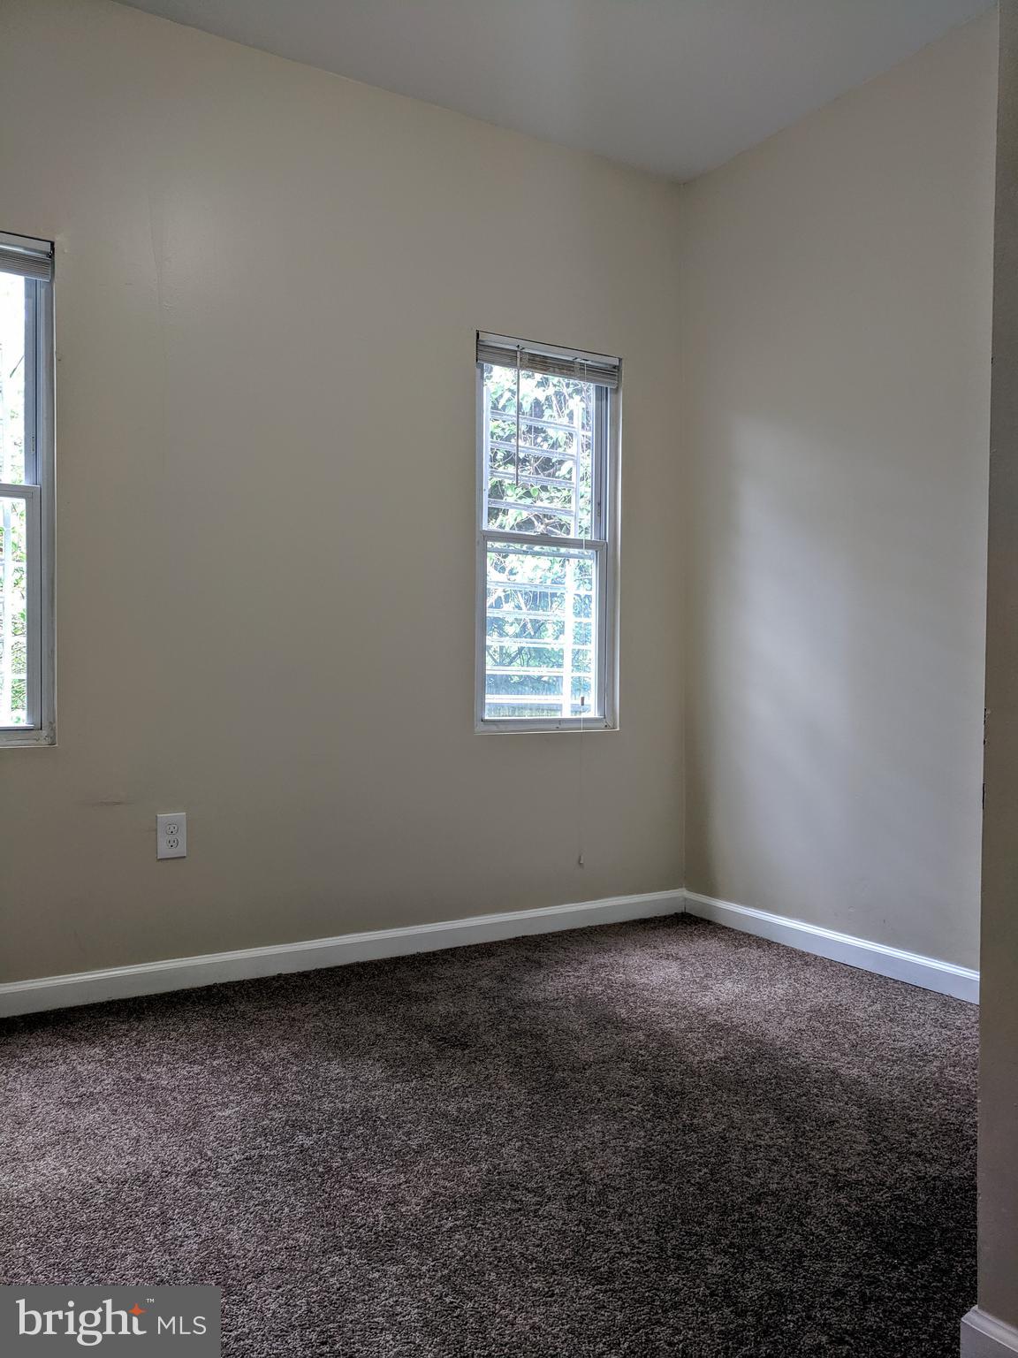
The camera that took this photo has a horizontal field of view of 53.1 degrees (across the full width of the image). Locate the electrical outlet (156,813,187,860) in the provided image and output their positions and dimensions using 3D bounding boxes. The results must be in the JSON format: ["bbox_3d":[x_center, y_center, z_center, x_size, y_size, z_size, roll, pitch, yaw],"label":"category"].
[{"bbox_3d":[-0.945,0.440,2.858,0.077,0.122,0.008,0,1,-31],"label":"electrical outlet"}]

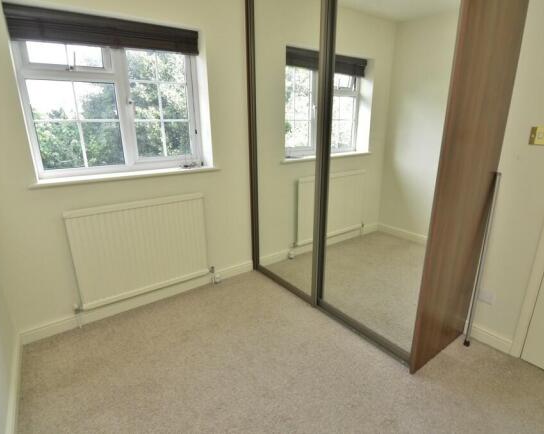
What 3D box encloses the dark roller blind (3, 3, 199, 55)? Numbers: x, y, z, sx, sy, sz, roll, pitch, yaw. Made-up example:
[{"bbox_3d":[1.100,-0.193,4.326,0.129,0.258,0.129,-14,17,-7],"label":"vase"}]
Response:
[{"bbox_3d":[-1.035,-1.223,1.953,1.134,0.184,0.061,-12,19,-33],"label":"dark roller blind"}]

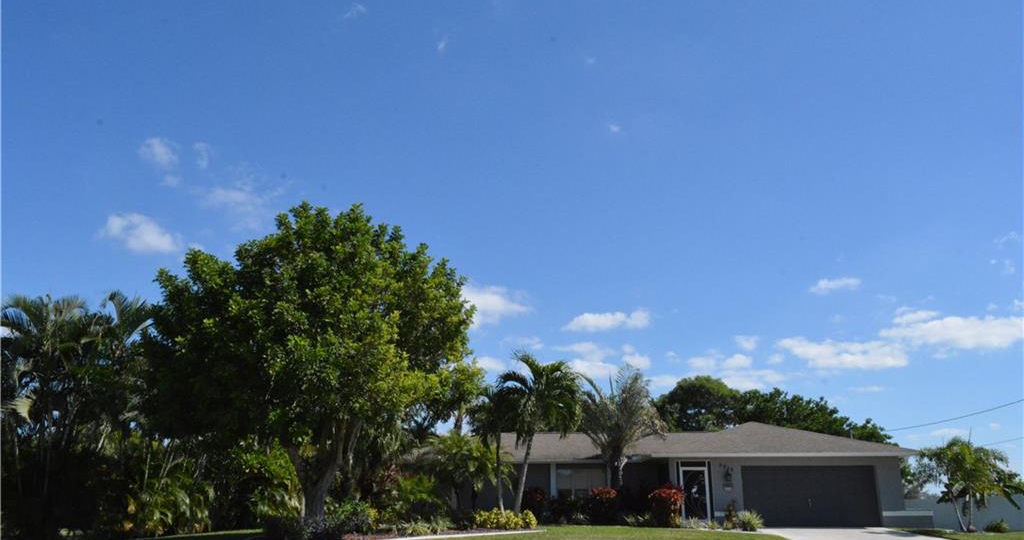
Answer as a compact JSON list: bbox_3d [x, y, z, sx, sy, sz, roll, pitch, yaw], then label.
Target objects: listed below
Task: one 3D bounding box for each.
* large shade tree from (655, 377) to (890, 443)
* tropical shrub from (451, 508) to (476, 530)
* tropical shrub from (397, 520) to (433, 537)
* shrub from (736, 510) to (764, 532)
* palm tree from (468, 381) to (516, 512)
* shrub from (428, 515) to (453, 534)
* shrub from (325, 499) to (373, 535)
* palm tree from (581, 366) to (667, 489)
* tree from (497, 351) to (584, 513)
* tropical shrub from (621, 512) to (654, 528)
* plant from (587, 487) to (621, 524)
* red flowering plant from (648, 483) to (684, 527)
[{"bbox_3d":[17.251,11.330,50.862,15.630,8.420,10.500,0,-16,0],"label":"large shade tree"},{"bbox_3d":[-1.660,8.503,26.273,0.890,0.720,0.850,0,-16,0],"label":"tropical shrub"},{"bbox_3d":[-3.133,8.289,24.668,1.160,0.520,0.900,0,-16,0],"label":"tropical shrub"},{"bbox_3d":[8.248,8.653,26.550,0.970,0.710,0.950,0,-16,0],"label":"shrub"},{"bbox_3d":[-0.582,6.381,27.090,1.900,4.740,1.900,0,-16,0],"label":"palm tree"},{"bbox_3d":[-2.584,9.195,27.745,0.867,0.614,0.737,0,-16,0],"label":"shrub"},{"bbox_3d":[-5.781,8.741,27.146,1.697,1.200,1.527,0,-16,0],"label":"shrub"},{"bbox_3d":[4.539,7.037,31.057,3.501,6.371,3.396,0,-16,0],"label":"palm tree"},{"bbox_3d":[1.100,6.465,29.556,3.397,6.714,3.295,0,-16,0],"label":"tree"},{"bbox_3d":[4.839,9.624,29.598,1.311,0.597,0.983,0,-16,0],"label":"tropical shrub"},{"bbox_3d":[3.464,8.940,29.065,1.290,1.360,1.200,0,-16,0],"label":"plant"},{"bbox_3d":[5.466,8.326,27.162,1.270,1.490,1.200,0,-16,0],"label":"red flowering plant"}]

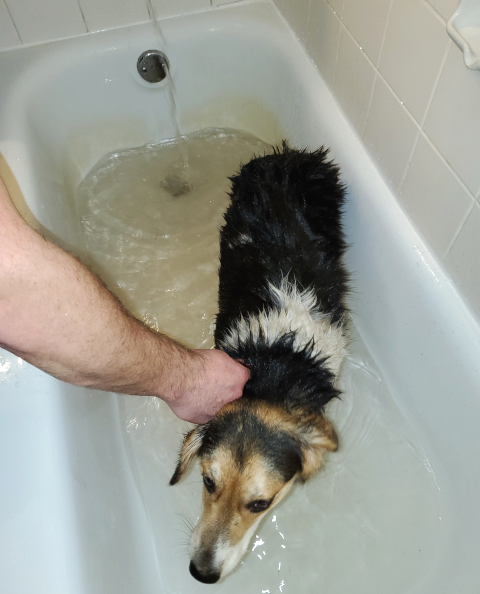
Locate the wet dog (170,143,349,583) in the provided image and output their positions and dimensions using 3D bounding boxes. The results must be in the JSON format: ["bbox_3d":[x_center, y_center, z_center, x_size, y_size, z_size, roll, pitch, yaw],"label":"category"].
[{"bbox_3d":[0.060,0.073,0.851,0.250,0.410,0.720,-1,58,2],"label":"wet dog"}]

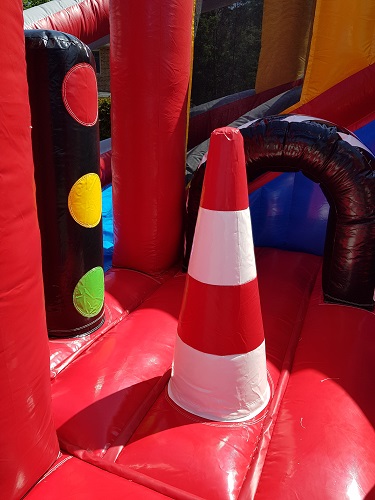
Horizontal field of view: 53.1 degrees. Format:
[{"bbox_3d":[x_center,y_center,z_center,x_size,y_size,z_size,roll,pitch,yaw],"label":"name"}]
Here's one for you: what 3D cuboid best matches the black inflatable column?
[{"bbox_3d":[-0.820,-0.368,2.418,0.516,1.788,0.516,6,14,23],"label":"black inflatable column"}]

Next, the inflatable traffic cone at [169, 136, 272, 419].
[{"bbox_3d":[0.162,0.088,1.737,0.509,1.232,0.509,1,13,0],"label":"inflatable traffic cone"}]

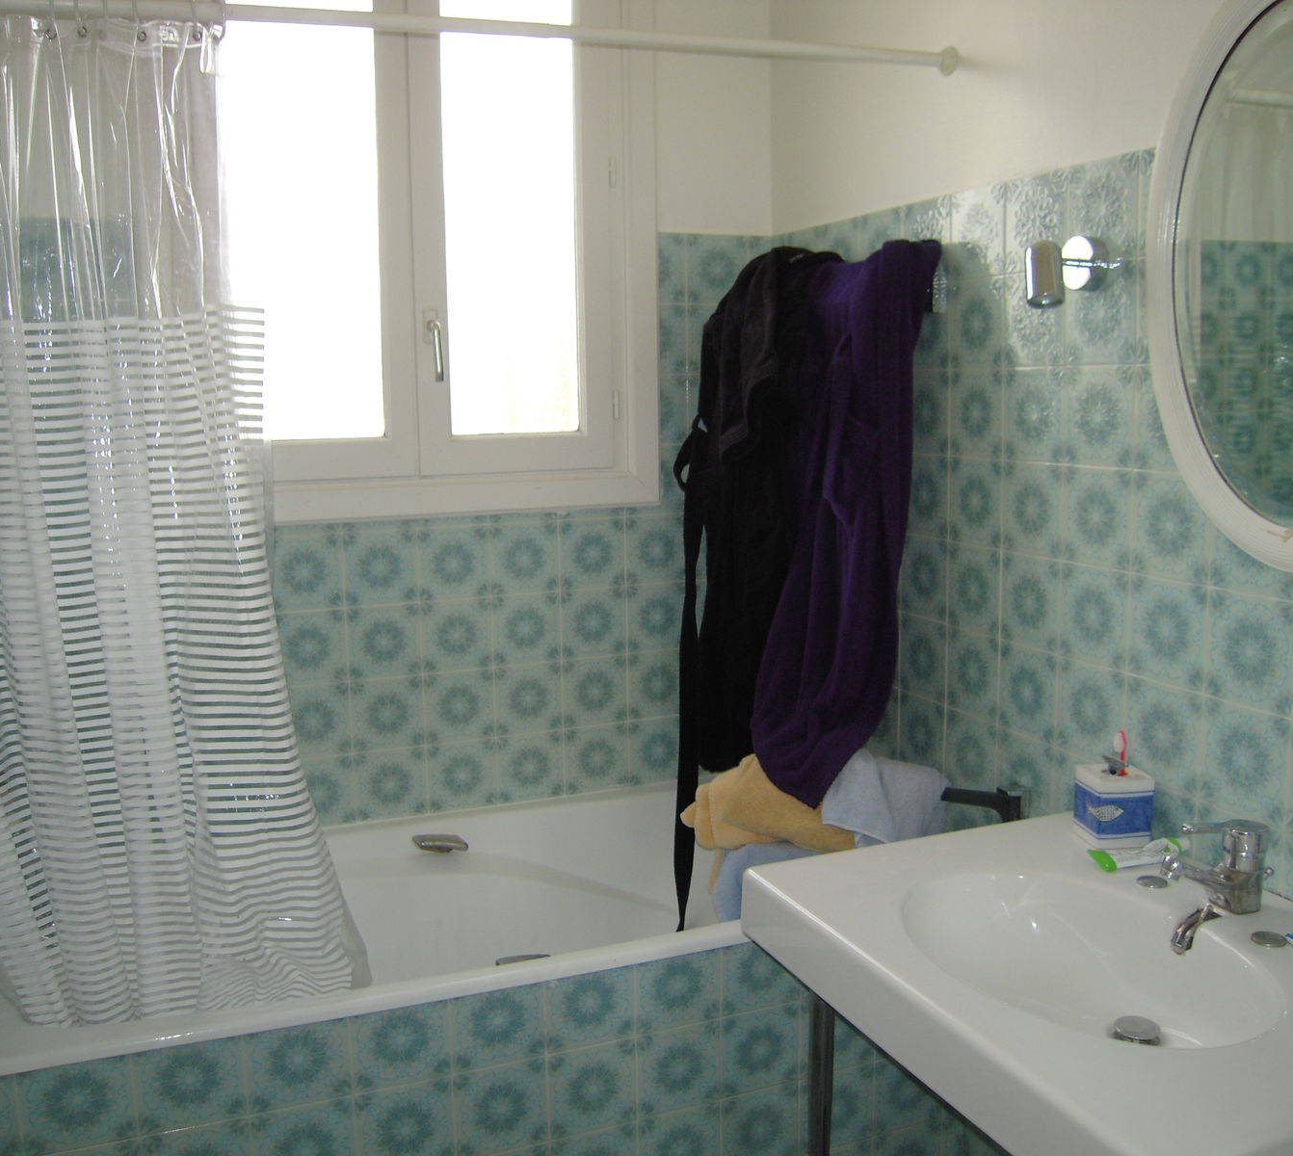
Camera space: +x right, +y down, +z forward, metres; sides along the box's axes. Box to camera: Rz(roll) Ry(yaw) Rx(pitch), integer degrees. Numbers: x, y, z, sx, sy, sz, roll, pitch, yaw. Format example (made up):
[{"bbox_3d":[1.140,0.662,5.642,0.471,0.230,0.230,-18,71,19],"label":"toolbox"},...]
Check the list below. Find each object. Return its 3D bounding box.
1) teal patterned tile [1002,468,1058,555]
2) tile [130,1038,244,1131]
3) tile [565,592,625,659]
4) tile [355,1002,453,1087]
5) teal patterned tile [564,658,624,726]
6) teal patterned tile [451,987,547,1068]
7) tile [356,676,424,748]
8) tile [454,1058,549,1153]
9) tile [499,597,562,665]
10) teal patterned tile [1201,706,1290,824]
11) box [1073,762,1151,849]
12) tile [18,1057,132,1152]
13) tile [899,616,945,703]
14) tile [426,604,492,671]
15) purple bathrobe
[{"bbox_3d":[0.622,-0.108,2.010,0.010,0.148,0.148,-4,9,-21],"label":"teal patterned tile"},{"bbox_3d":[-0.644,0.706,1.762,0.150,0.150,0.010,-4,9,-21],"label":"tile"},{"bbox_3d":[-0.113,0.098,2.683,0.150,0.150,0.010,-4,9,-21],"label":"tile"},{"bbox_3d":[-0.369,0.694,1.863,0.150,0.140,0.010,-4,9,-21],"label":"tile"},{"bbox_3d":[-0.111,0.249,2.733,0.150,0.150,0.010,-4,9,-21],"label":"teal patterned tile"},{"bbox_3d":[-0.232,0.698,1.954,0.149,0.133,0.010,-4,9,-21],"label":"teal patterned tile"},{"bbox_3d":[-0.527,0.278,2.544,0.150,0.150,0.010,-4,9,-21],"label":"tile"},{"bbox_3d":[-0.225,0.822,1.934,0.150,0.150,0.010,-4,9,-21],"label":"tile"},{"bbox_3d":[-0.251,0.109,2.646,0.148,0.148,0.010,-4,9,-21],"label":"tile"},{"bbox_3d":[0.791,0.242,1.645,0.010,0.150,0.150,-4,9,-21],"label":"teal patterned tile"},{"bbox_3d":[0.680,0.334,1.823,0.082,0.099,0.080,-2,8,-8],"label":"box"},{"bbox_3d":[-0.796,0.736,1.743,0.150,0.140,0.010,-4,9,-21],"label":"tile"},{"bbox_3d":[0.522,0.150,2.337,0.010,0.150,0.150,-4,9,-21],"label":"tile"},{"bbox_3d":[-0.392,0.120,2.591,0.148,0.148,0.010,-4,9,-21],"label":"tile"},{"bbox_3d":[0.343,-0.087,2.160,0.290,0.940,0.210,-4,9,-21],"label":"purple bathrobe"}]

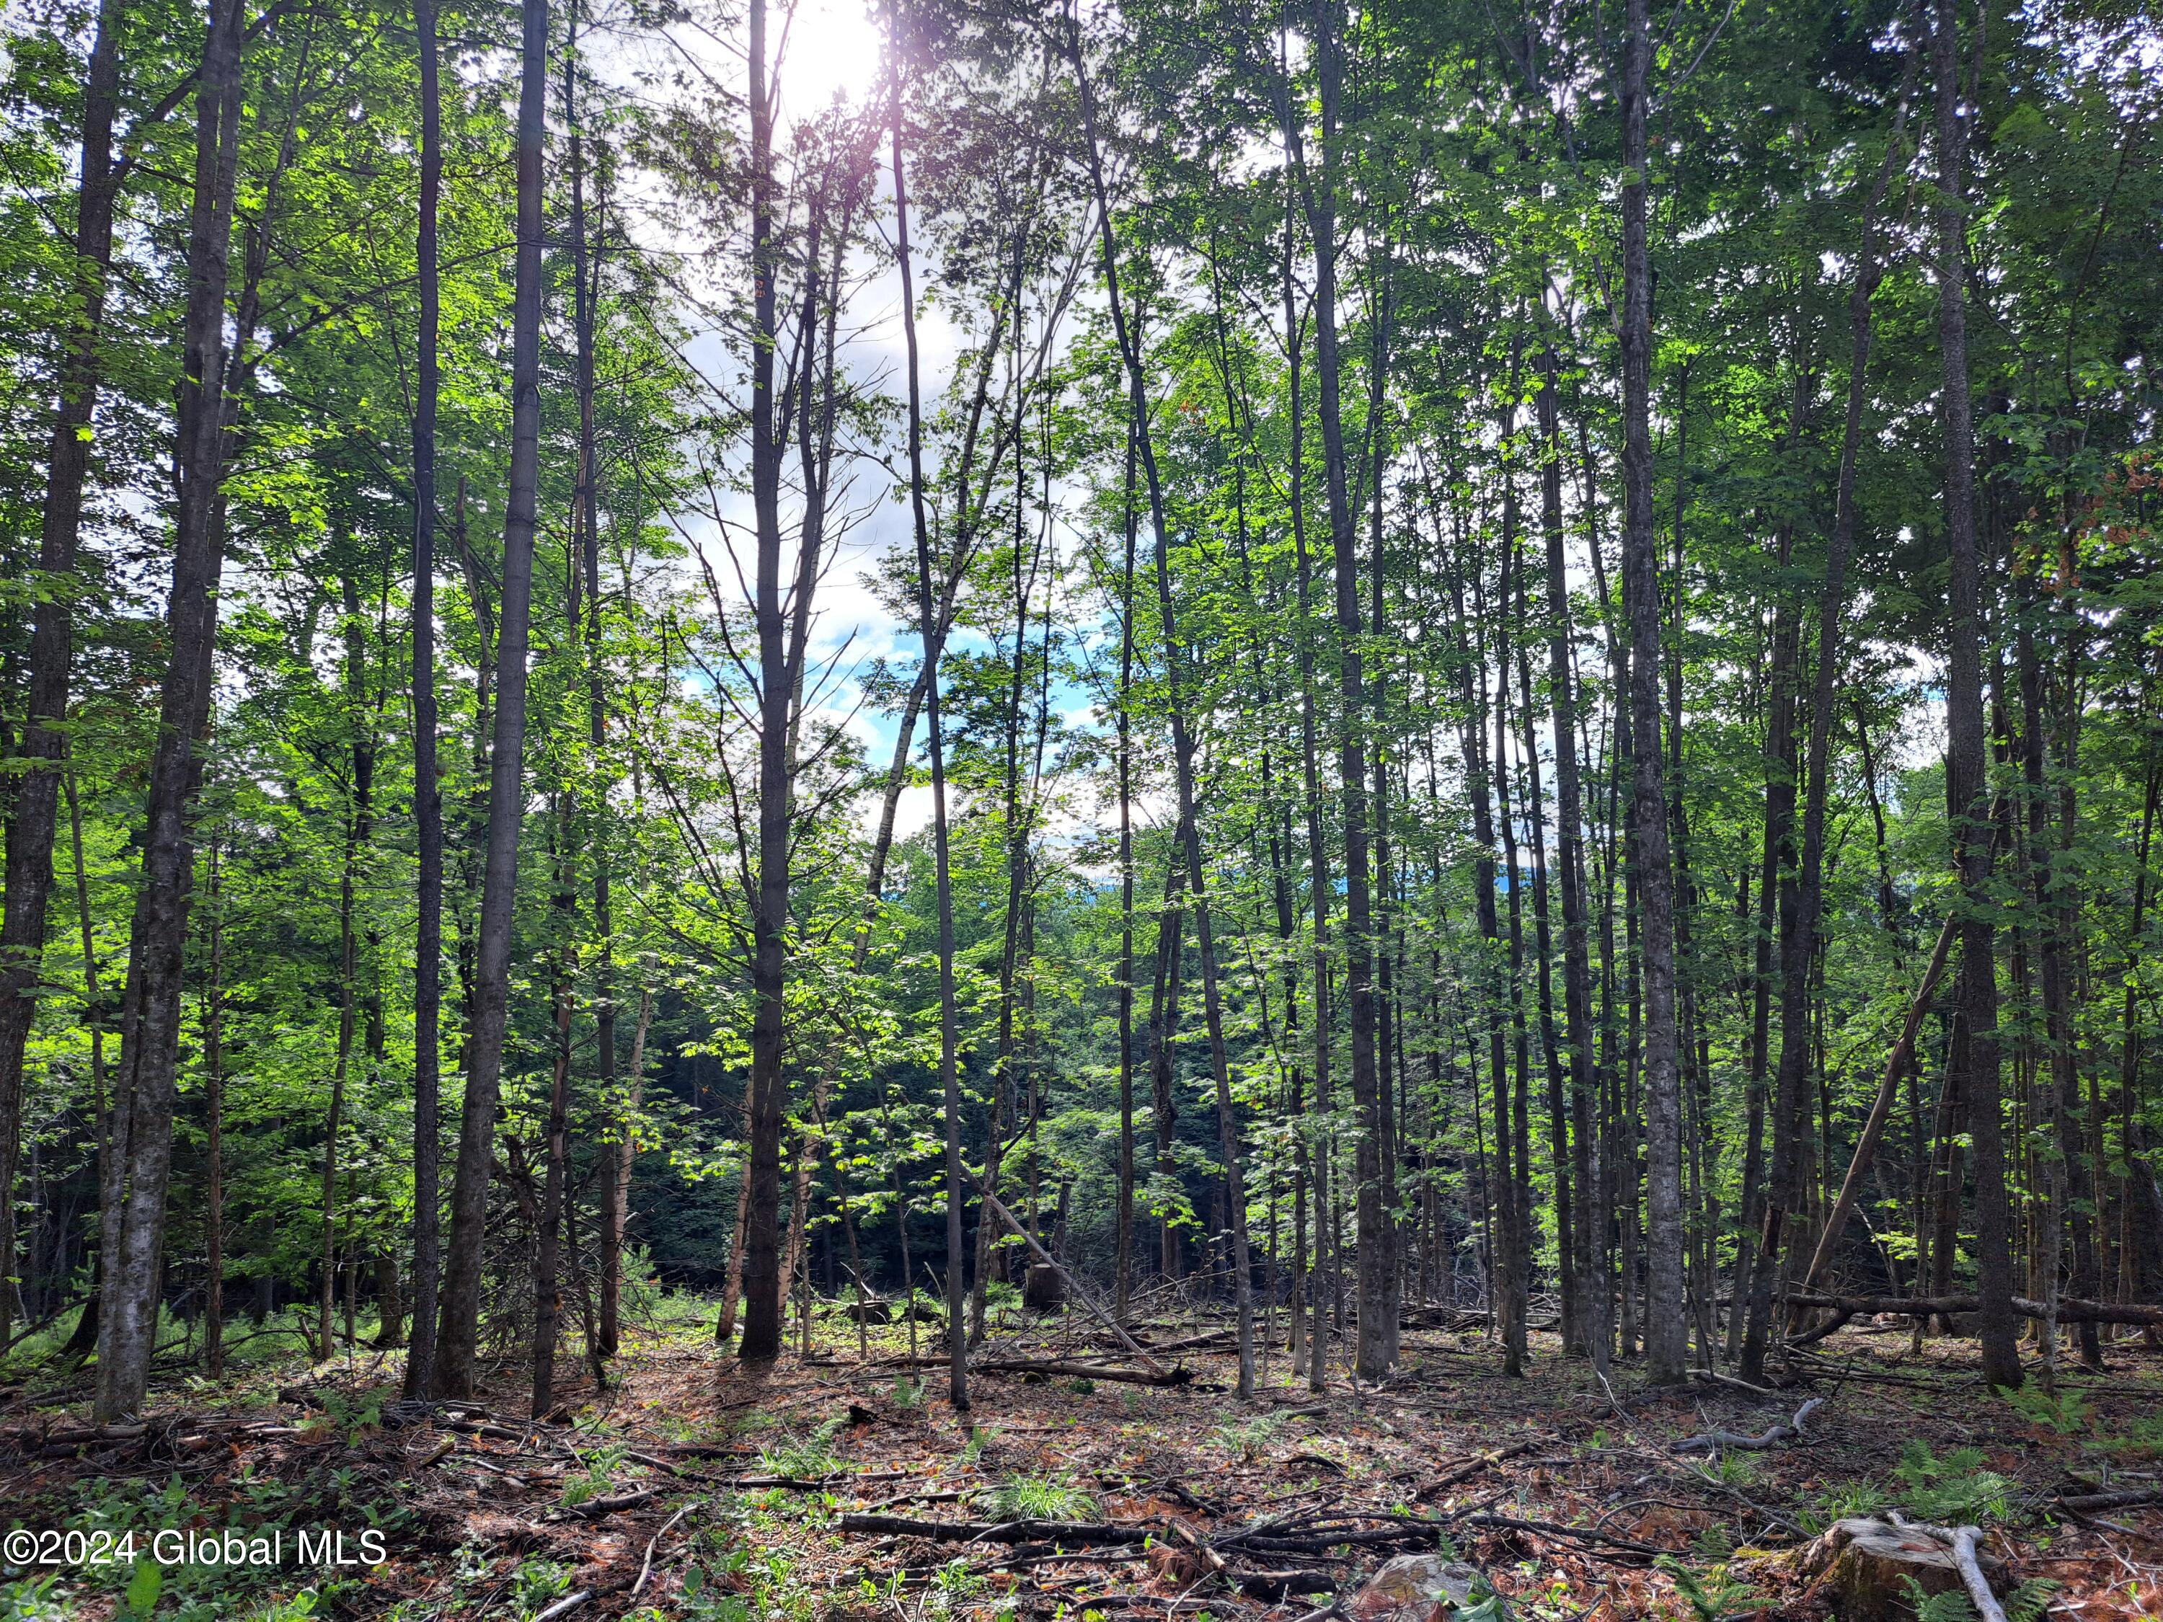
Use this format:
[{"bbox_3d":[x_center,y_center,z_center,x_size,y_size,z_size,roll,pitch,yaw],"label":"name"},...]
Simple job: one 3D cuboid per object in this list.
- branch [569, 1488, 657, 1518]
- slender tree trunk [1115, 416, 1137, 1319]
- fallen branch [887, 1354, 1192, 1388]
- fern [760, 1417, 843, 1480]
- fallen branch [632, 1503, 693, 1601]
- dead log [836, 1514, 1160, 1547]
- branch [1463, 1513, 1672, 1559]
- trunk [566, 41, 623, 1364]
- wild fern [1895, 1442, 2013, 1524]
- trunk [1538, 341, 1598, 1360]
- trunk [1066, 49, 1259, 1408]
[{"bbox_3d":[-1.818,2.680,5.841,0.332,0.060,0.070,5,-7,-40],"label":"branch"},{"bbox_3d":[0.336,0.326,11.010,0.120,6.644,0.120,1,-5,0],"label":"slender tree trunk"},{"bbox_3d":[-0.270,3.173,8.666,1.812,0.150,0.160,-1,-6,14],"label":"fallen branch"},{"bbox_3d":[-1.216,2.742,6.534,0.360,0.200,0.320,0,-5,0],"label":"fern"},{"bbox_3d":[-1.472,2.578,5.316,0.130,0.070,0.895,1,-6,-6],"label":"fallen branch"},{"bbox_3d":[-0.312,2.610,5.456,1.157,0.070,0.080,0,-6,6],"label":"dead log"},{"bbox_3d":[1.775,2.626,5.488,0.684,0.070,0.070,-3,-6,30],"label":"branch"},{"bbox_3d":[-3.091,-0.874,9.446,0.140,8.414,0.130,-3,-5,0],"label":"trunk"},{"bbox_3d":[3.488,2.636,6.005,0.450,0.260,0.420,0,-5,0],"label":"wild fern"},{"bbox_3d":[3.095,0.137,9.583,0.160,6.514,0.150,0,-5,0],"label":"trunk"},{"bbox_3d":[0.436,-0.758,8.449,0.220,7.889,0.160,-7,-5,-1],"label":"trunk"}]

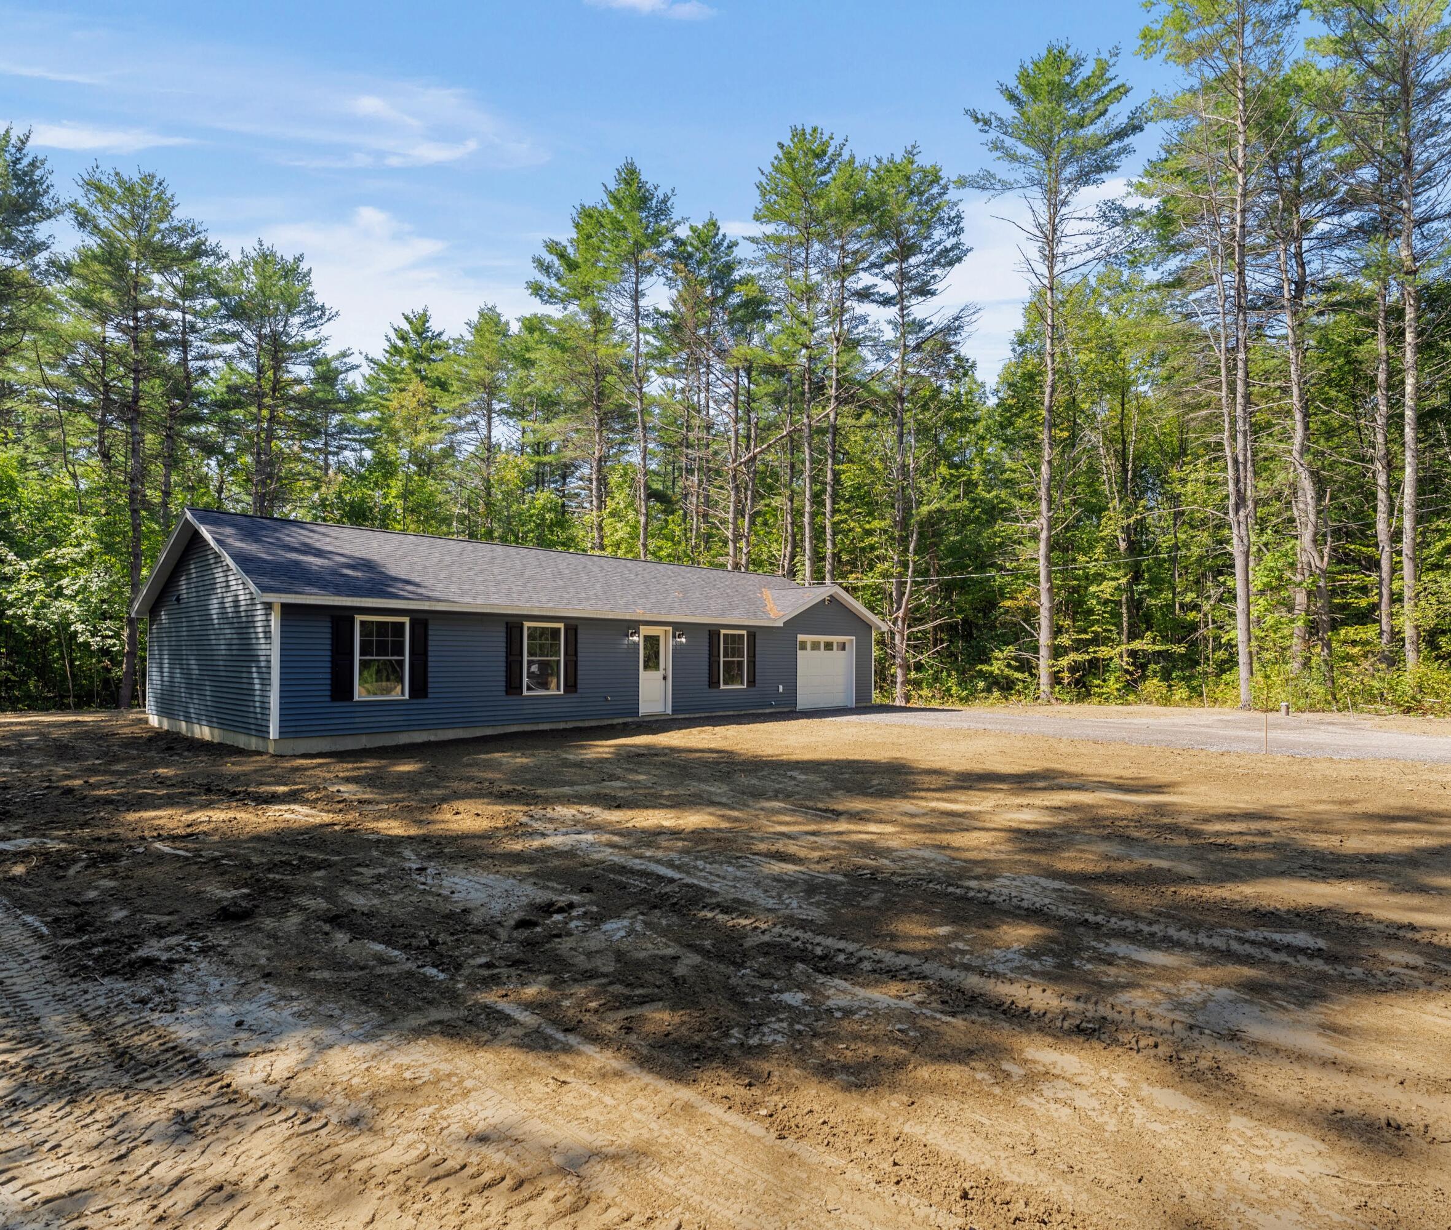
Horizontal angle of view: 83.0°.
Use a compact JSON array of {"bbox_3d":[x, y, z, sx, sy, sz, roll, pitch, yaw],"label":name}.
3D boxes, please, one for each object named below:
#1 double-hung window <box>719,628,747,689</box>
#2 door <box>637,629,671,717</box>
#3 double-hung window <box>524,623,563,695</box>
[{"bbox_3d":[0.199,1.181,21.928,0.100,1.541,1.018,-3,-4,44],"label":"double-hung window"},{"bbox_3d":[-1.710,1.355,19.935,0.130,2.161,1.040,-3,-4,44],"label":"door"},{"bbox_3d":[-3.927,0.935,17.655,0.100,1.541,1.018,-3,-4,44],"label":"double-hung window"}]

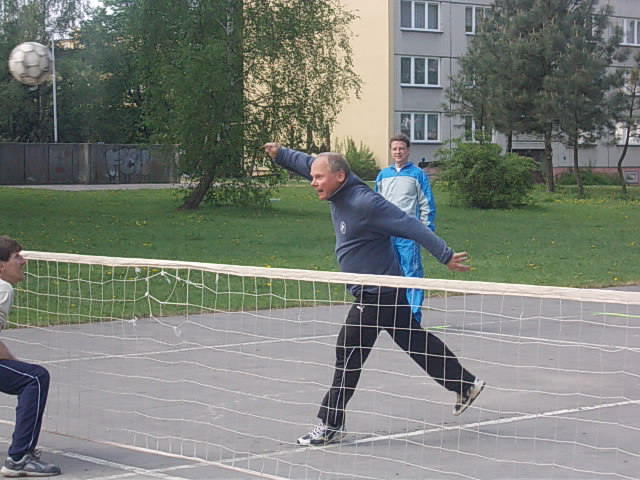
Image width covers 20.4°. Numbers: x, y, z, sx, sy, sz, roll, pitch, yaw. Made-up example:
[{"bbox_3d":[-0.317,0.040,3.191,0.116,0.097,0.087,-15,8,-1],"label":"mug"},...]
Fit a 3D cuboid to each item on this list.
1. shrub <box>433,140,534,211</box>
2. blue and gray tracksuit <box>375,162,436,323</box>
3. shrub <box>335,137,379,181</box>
[{"bbox_3d":[5.050,-2.000,54.200,3.100,2.100,2.700,0,3,0],"label":"shrub"},{"bbox_3d":[0.742,0.087,15.500,0.550,1.530,0.330,1,2,18],"label":"blue and gray tracksuit"},{"bbox_3d":[1.730,-3.810,83.000,2.150,2.100,2.000,0,3,0],"label":"shrub"}]

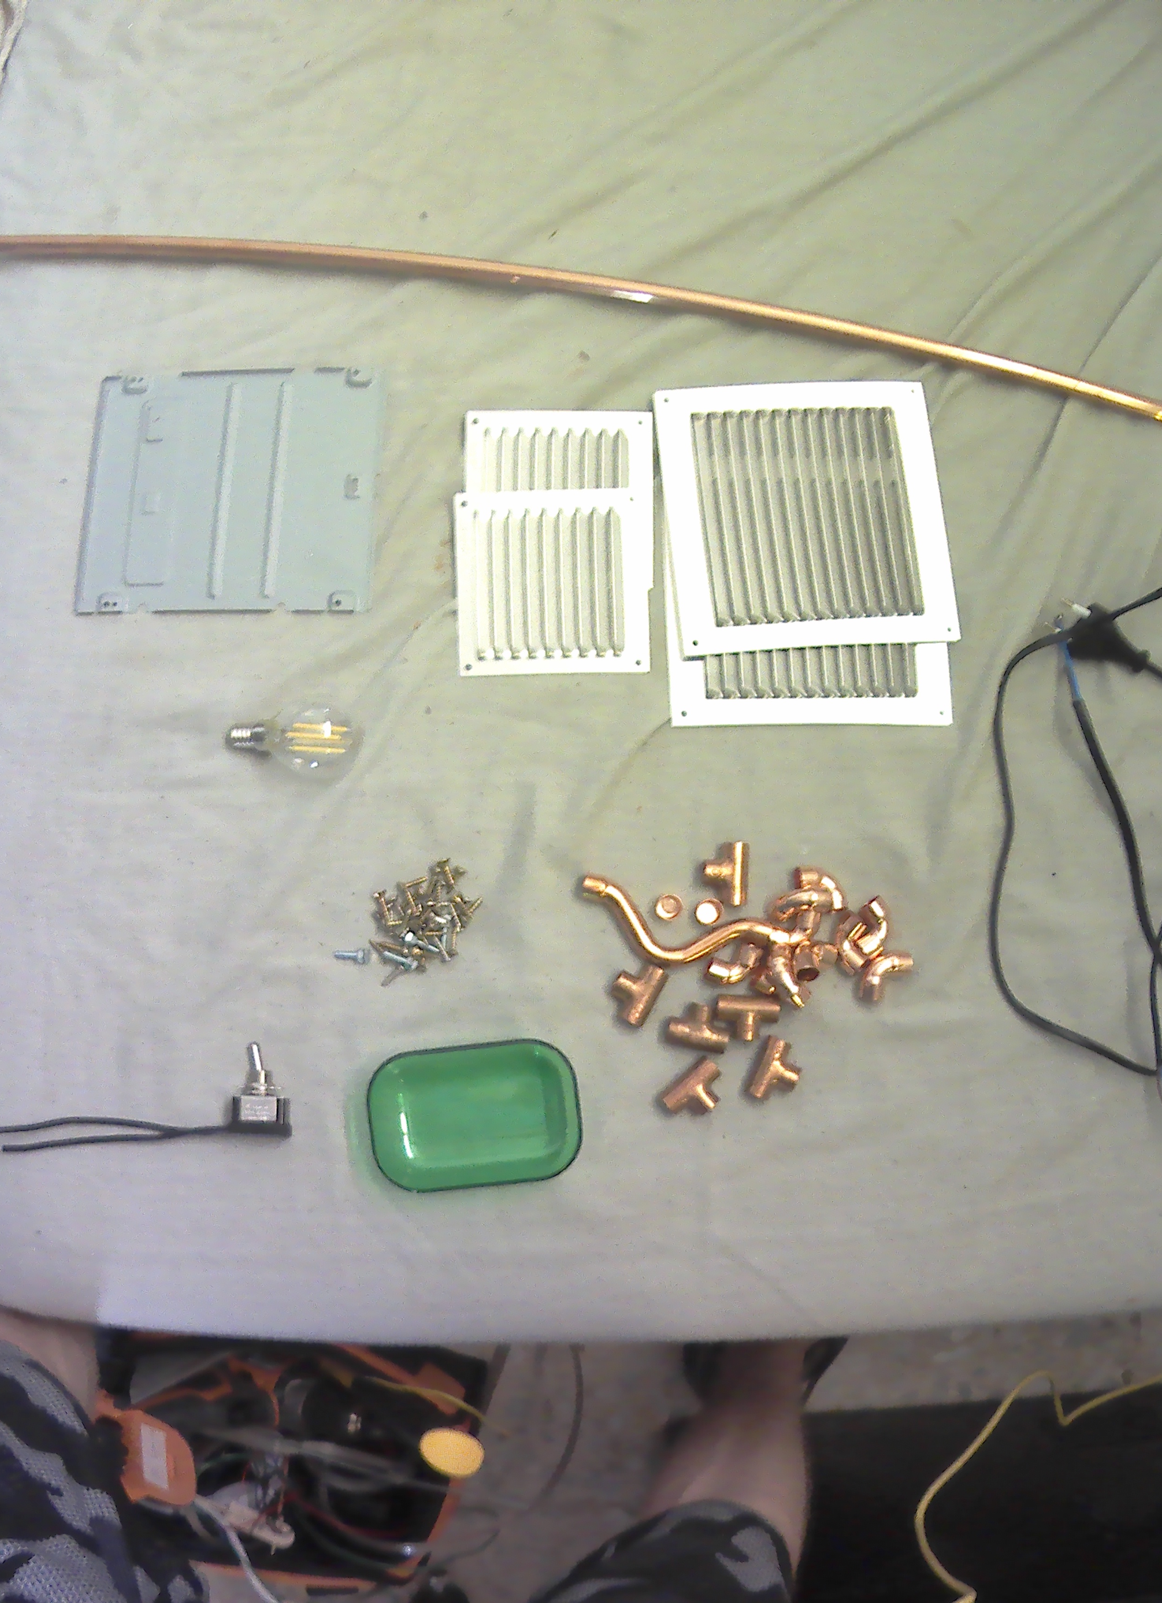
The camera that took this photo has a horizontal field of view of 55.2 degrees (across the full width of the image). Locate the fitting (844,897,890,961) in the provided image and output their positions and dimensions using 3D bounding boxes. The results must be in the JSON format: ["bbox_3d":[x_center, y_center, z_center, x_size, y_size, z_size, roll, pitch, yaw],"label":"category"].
[{"bbox_3d":[0.167,0.073,0.644,0.027,0.018,0.027,-34,85,-5],"label":"fitting"}]

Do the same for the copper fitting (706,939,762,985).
[{"bbox_3d":[0.087,0.093,0.636,0.029,0.016,0.028,14,84,2],"label":"copper fitting"}]

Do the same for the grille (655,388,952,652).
[{"bbox_3d":[0.139,-0.175,0.687,0.169,0.012,0.169,-5,81,-4],"label":"grille"}]

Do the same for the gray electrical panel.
[{"bbox_3d":[-0.211,-0.186,0.671,0.174,0.011,0.150,2,81,3],"label":"gray electrical panel"}]

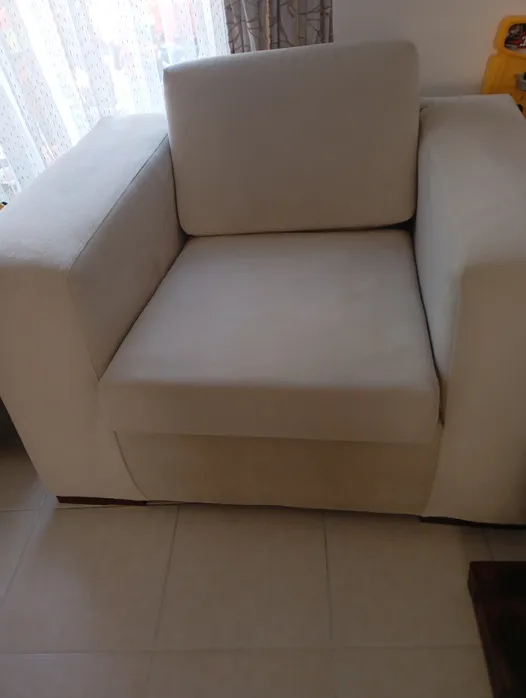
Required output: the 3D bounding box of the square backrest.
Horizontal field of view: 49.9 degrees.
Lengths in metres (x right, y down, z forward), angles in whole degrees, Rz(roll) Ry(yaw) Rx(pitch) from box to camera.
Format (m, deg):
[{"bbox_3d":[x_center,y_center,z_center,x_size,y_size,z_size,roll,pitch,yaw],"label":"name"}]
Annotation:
[{"bbox_3d":[0.081,-0.532,1.486,0.621,0.444,0.155,1,21,10],"label":"square backrest"}]

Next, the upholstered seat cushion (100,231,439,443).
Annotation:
[{"bbox_3d":[0.051,-0.075,1.311,0.621,0.155,0.642,1,38,10],"label":"upholstered seat cushion"}]

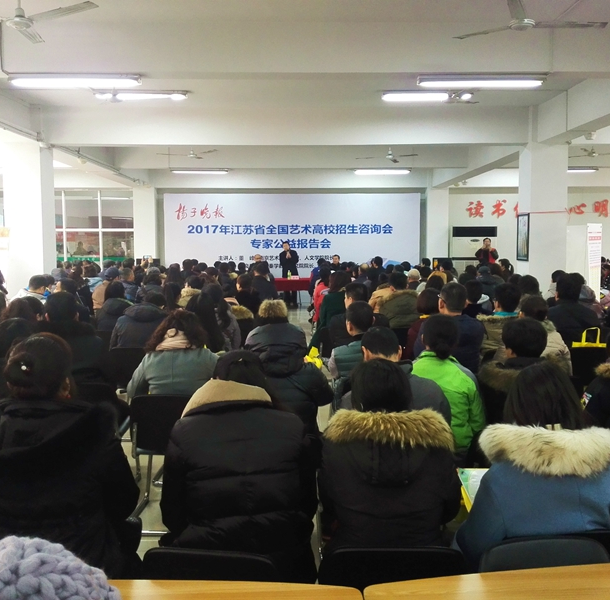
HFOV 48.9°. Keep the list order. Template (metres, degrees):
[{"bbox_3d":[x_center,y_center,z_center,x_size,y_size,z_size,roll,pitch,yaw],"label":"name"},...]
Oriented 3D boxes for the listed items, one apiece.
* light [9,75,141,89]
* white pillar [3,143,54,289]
[{"bbox_3d":[-2.209,-2.098,6.437,1.270,0.100,0.120,0,5,-1],"label":"light"},{"bbox_3d":[-4.361,-0.865,10.690,0.580,3.220,0.580,0,5,-1],"label":"white pillar"}]

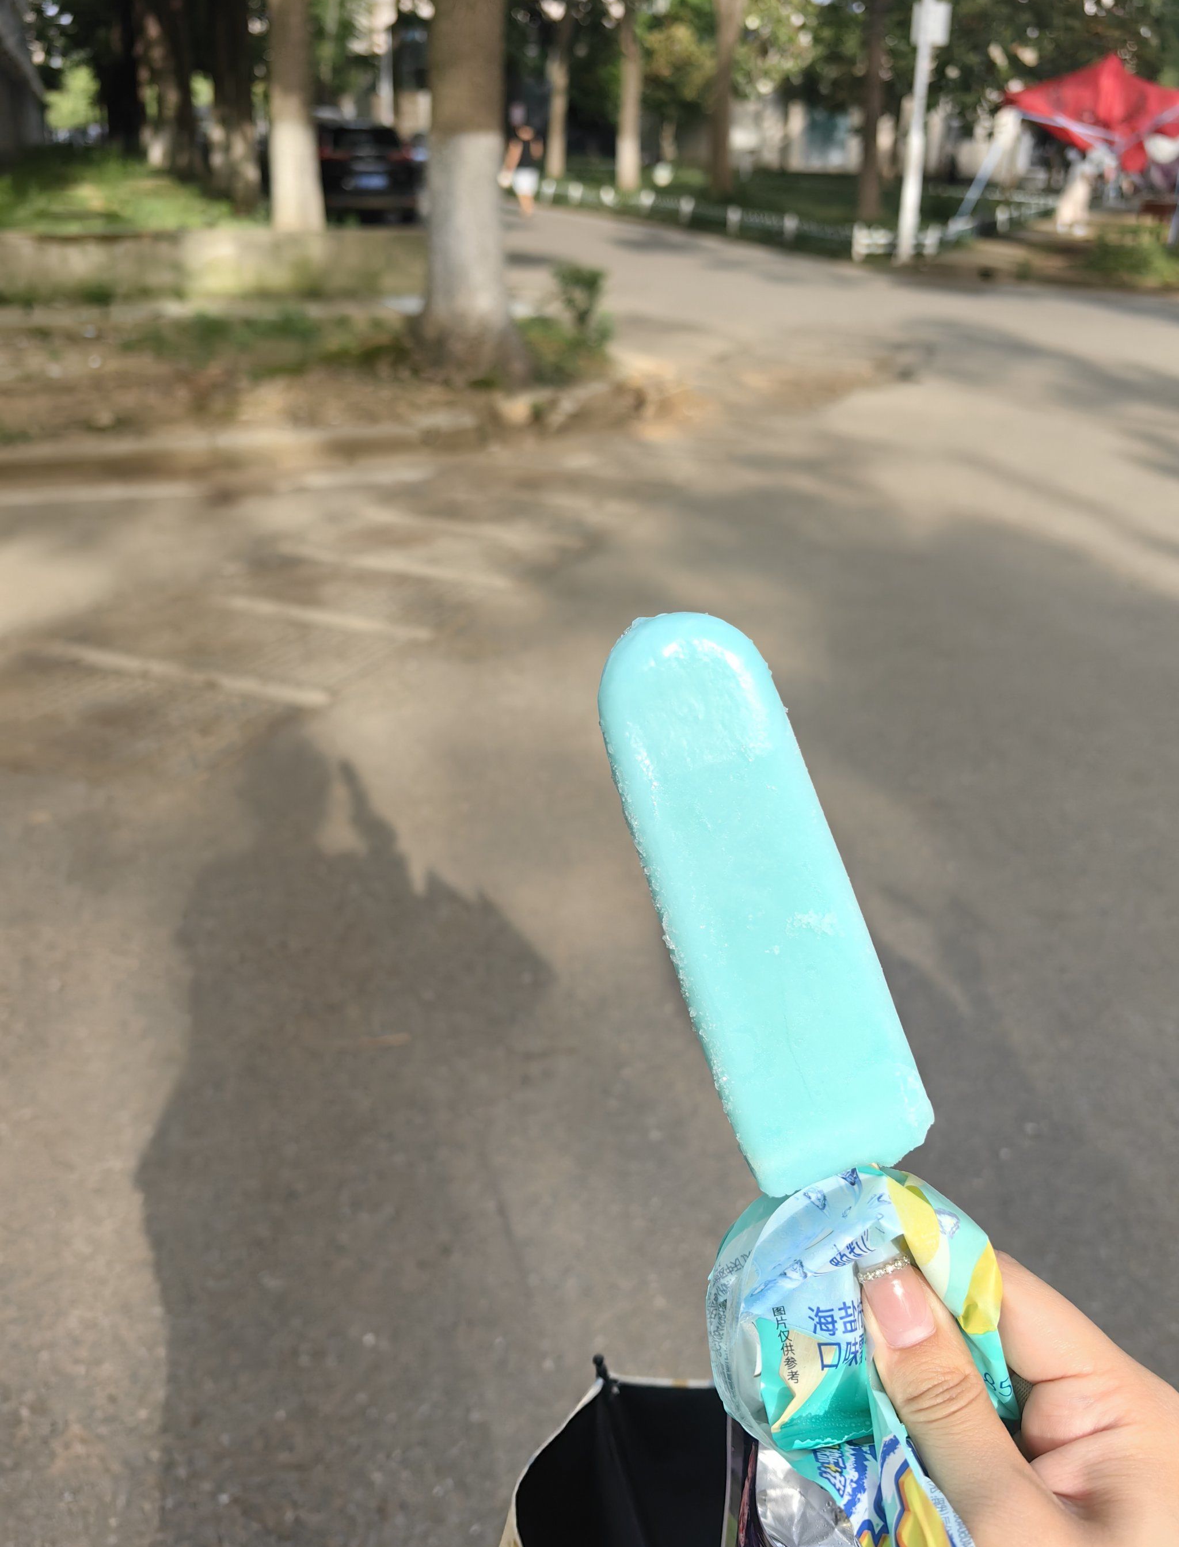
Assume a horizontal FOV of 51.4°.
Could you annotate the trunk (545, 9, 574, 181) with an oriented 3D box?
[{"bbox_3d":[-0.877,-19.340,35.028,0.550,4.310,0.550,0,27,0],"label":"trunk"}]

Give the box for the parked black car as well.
[{"bbox_3d":[-4.706,-11.907,24.110,1.860,1.690,4.620,-9,29,-17],"label":"parked black car"}]

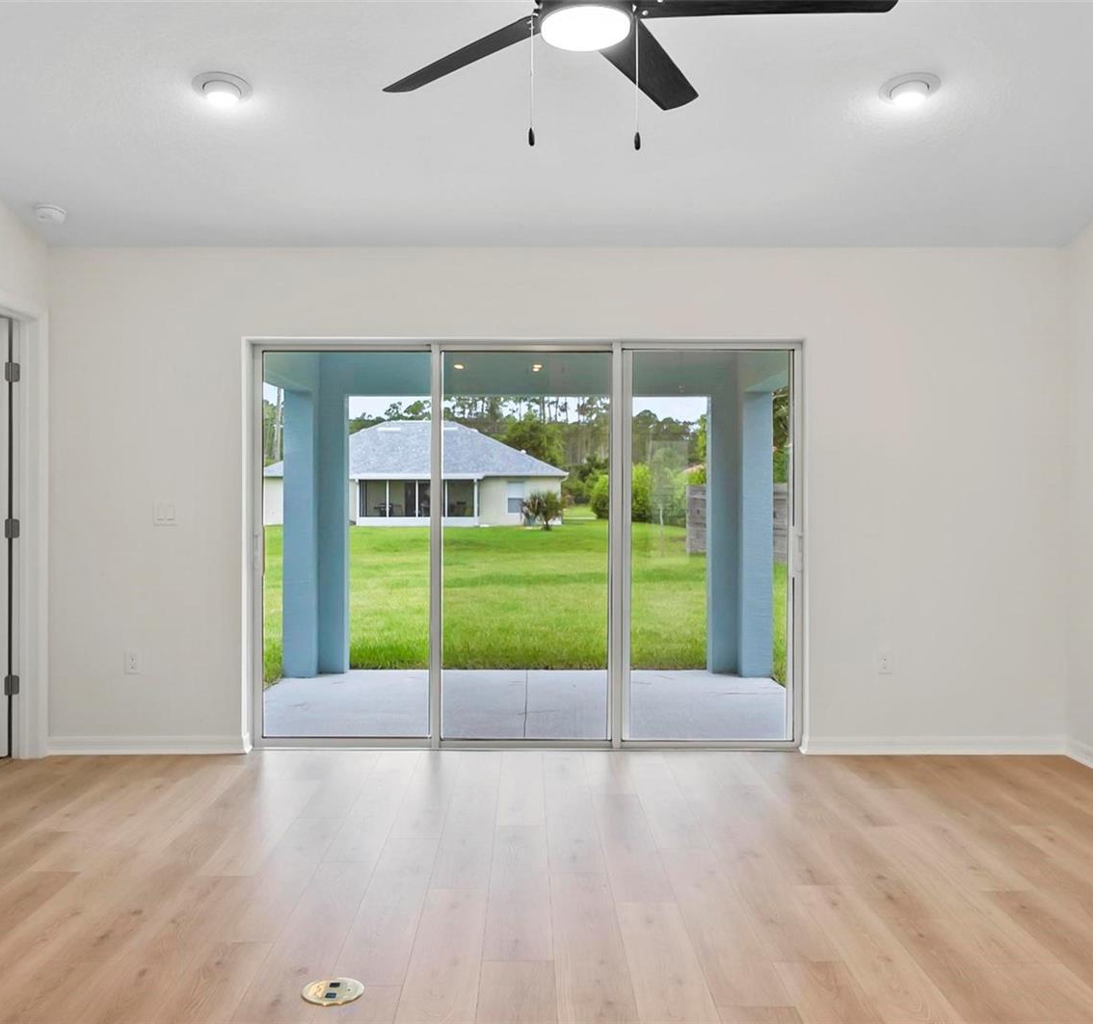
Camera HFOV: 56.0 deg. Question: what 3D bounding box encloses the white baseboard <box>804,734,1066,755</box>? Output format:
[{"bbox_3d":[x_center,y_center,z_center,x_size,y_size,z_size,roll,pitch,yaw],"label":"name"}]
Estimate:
[{"bbox_3d":[1.864,1.119,4.922,1.265,0.090,0.018,0,0,0],"label":"white baseboard"}]

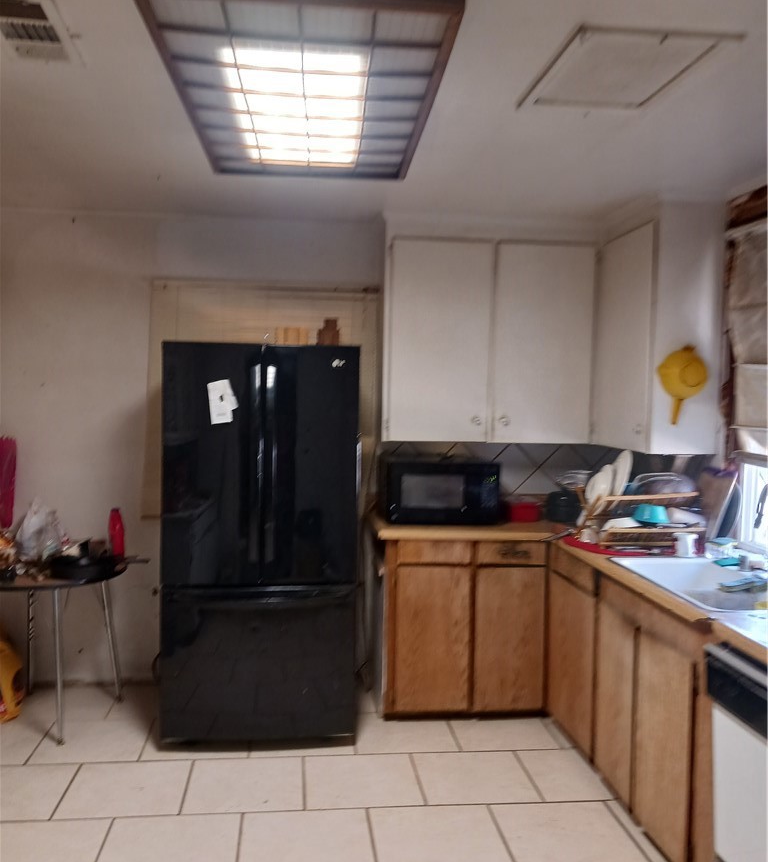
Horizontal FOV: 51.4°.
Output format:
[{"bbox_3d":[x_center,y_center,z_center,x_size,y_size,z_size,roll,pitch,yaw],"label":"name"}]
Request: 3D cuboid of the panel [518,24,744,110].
[{"bbox_3d":[0.669,-1.025,2.282,0.410,0.022,0.560,1,2,-6],"label":"panel"}]

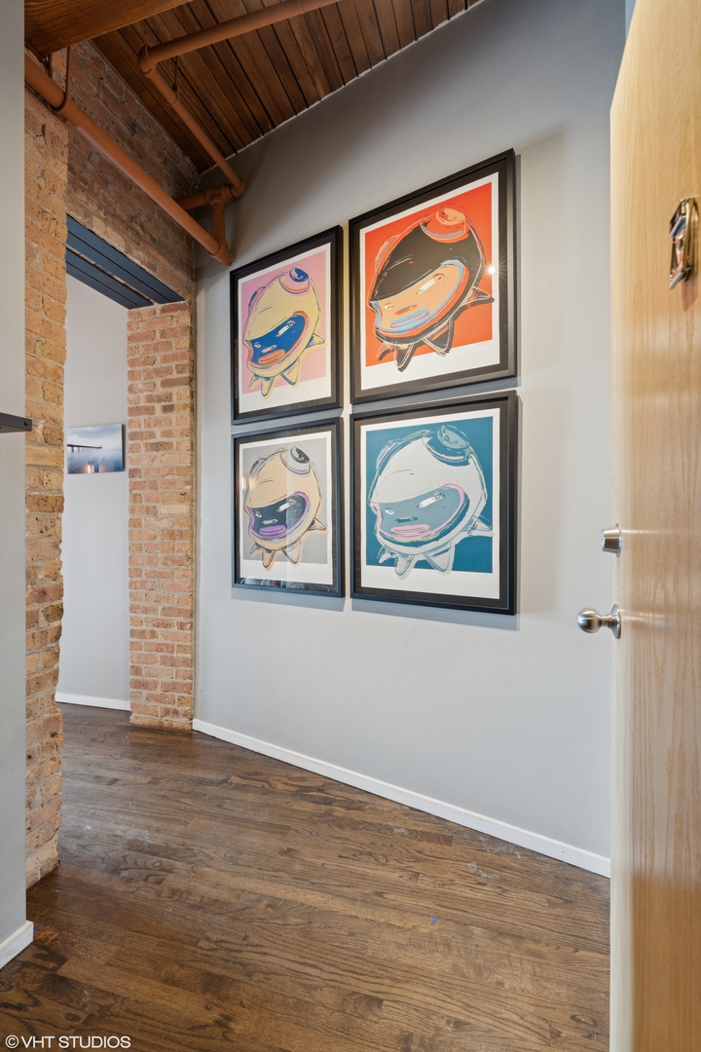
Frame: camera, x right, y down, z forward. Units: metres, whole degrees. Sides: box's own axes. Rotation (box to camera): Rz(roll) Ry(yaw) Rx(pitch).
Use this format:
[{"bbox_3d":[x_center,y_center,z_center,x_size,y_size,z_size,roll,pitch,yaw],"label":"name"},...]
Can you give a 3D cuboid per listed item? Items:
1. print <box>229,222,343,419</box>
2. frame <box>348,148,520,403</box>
[{"bbox_3d":[-0.316,-0.895,2.195,0.671,0.775,0.034,0,0,33],"label":"print"},{"bbox_3d":[0.291,-0.900,1.801,0.671,0.775,0.034,0,0,33],"label":"frame"}]

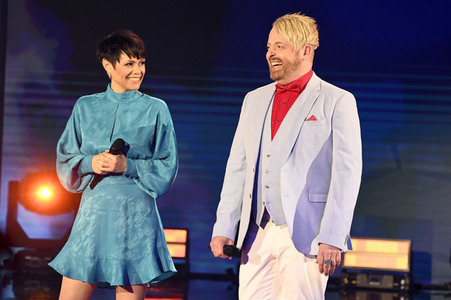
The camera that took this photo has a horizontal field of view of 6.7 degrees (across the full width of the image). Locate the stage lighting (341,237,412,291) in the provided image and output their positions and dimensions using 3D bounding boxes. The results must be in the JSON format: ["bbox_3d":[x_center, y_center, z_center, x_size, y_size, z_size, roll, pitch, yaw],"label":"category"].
[{"bbox_3d":[0.924,0.696,23.600,0.420,0.310,0.240,3,3,0],"label":"stage lighting"}]

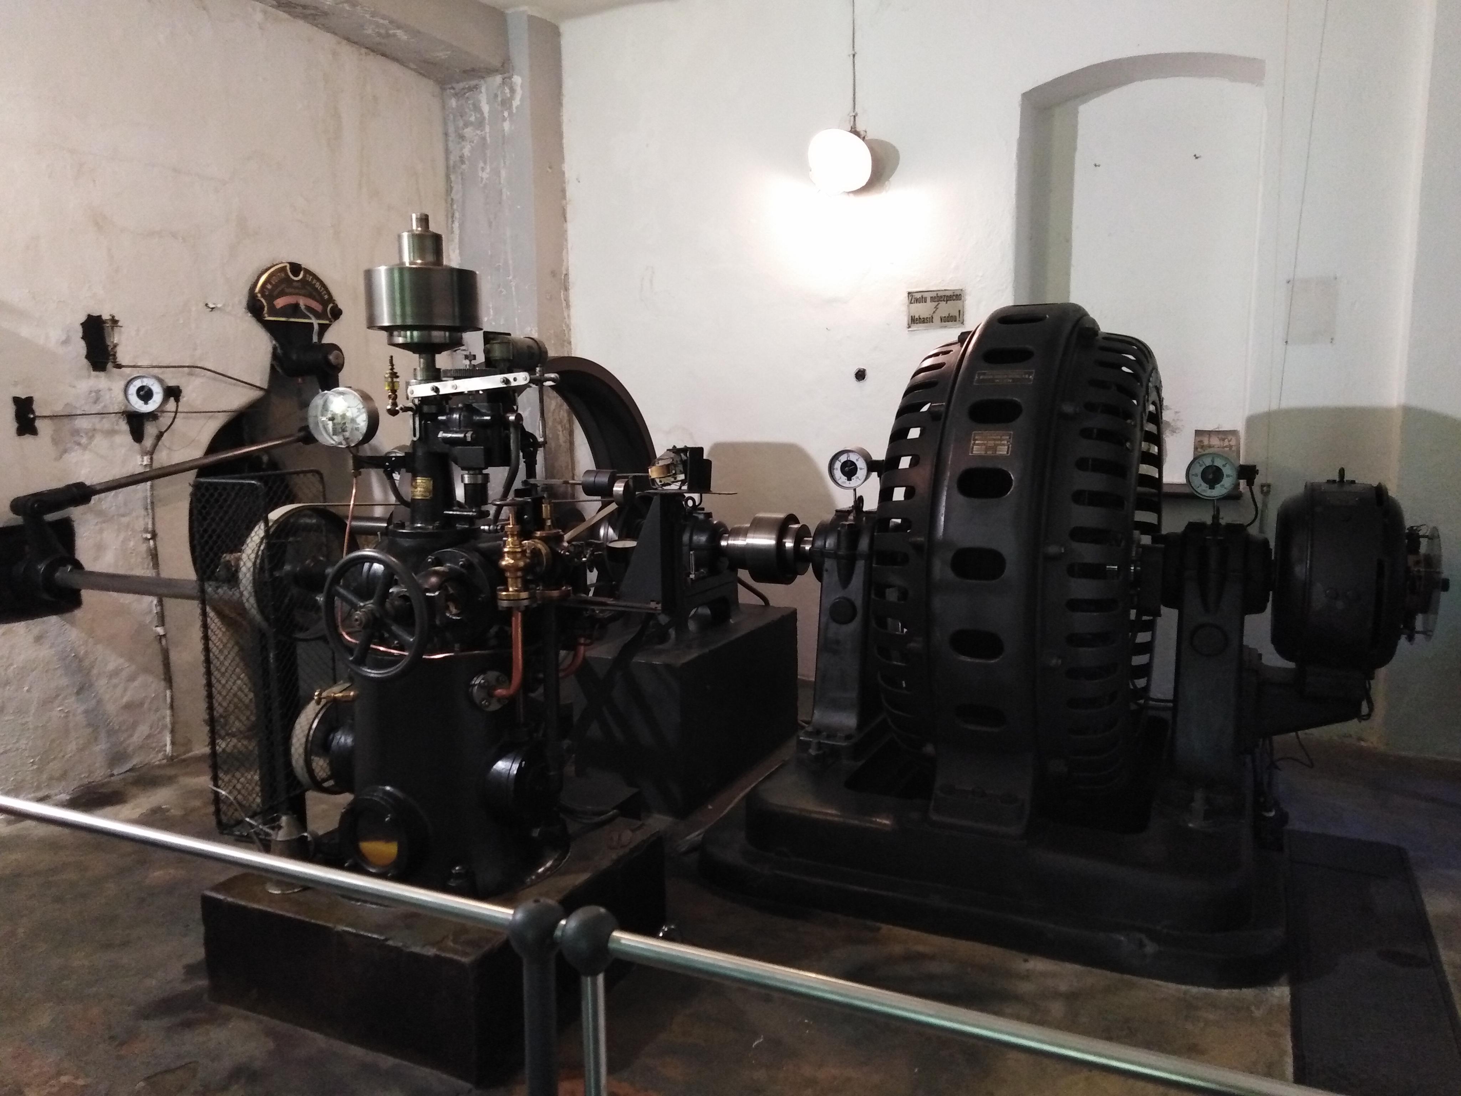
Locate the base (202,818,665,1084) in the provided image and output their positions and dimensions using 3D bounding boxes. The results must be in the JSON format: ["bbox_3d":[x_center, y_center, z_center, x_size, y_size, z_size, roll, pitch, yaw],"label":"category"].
[{"bbox_3d":[-0.809,1.033,3.138,0.896,0.310,0.877,3,9,26],"label":"base"}]

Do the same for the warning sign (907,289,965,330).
[{"bbox_3d":[1.041,-1.209,5.559,0.285,0.185,0.012,3,9,26],"label":"warning sign"}]

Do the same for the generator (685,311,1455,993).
[{"bbox_3d":[1.231,0.096,3.895,2.232,1.904,1.936,3,9,26],"label":"generator"}]

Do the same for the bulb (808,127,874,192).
[{"bbox_3d":[0.546,-1.932,5.472,0.280,0.290,0.250,3,9,26],"label":"bulb"}]

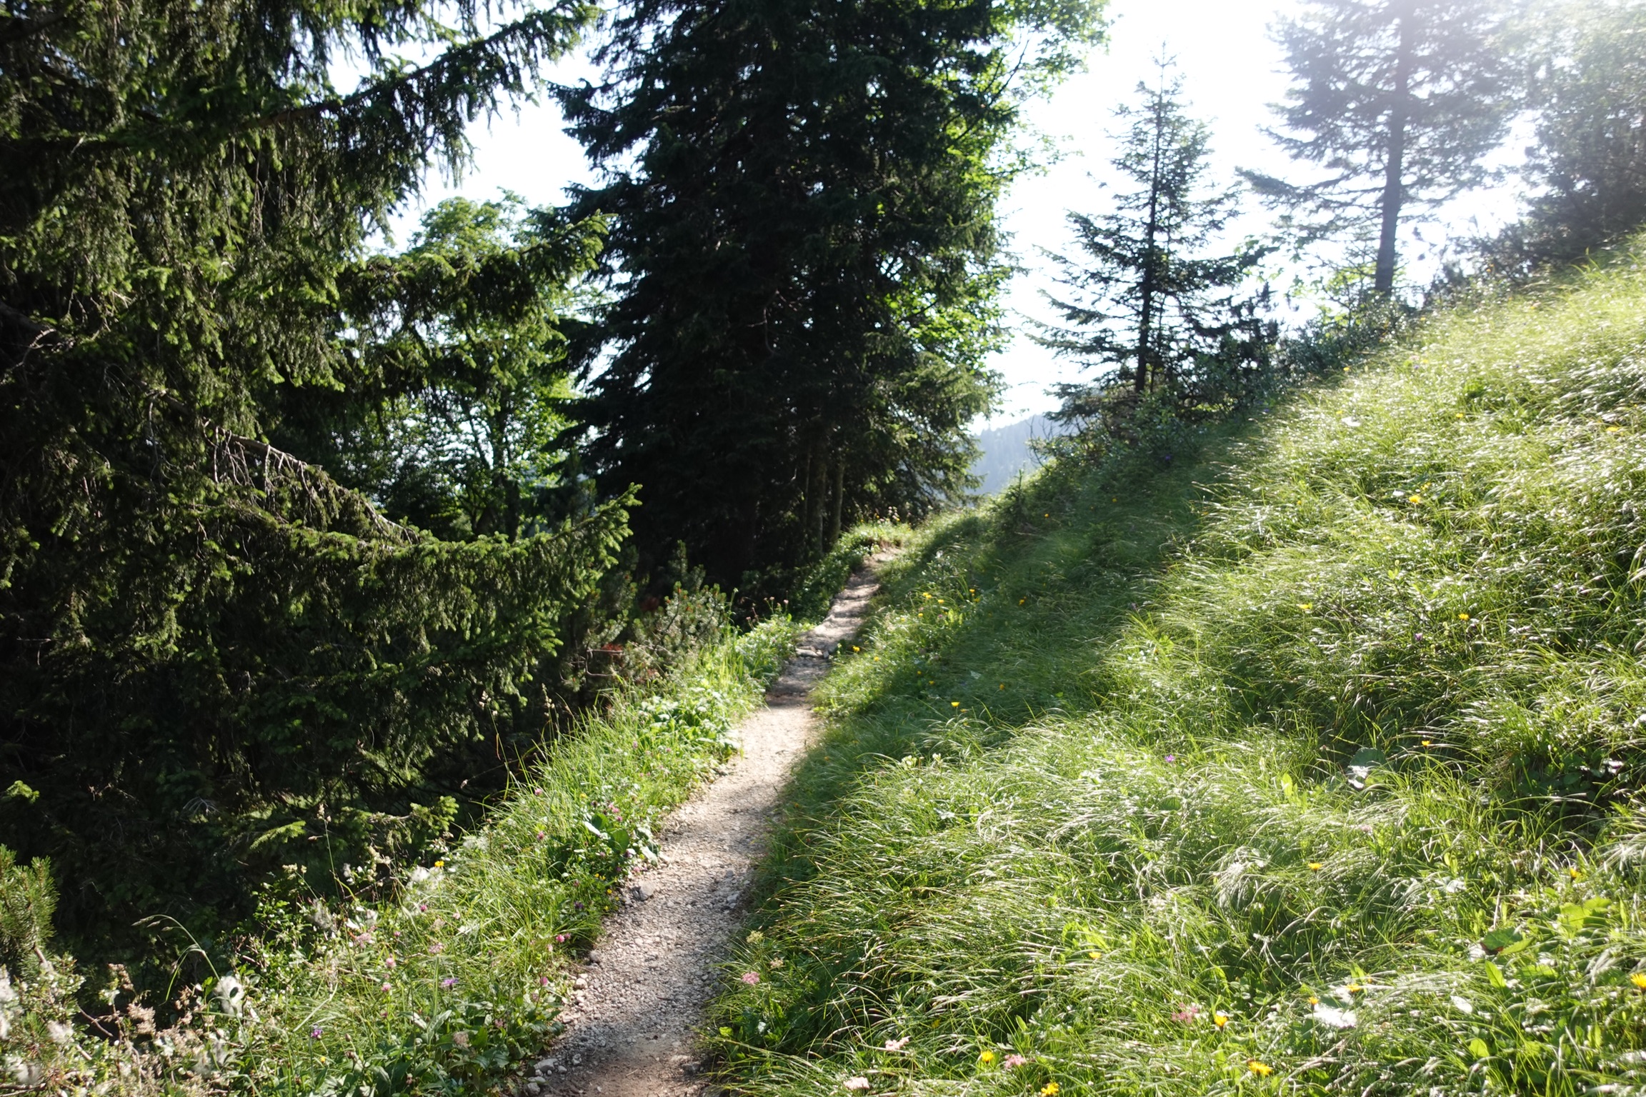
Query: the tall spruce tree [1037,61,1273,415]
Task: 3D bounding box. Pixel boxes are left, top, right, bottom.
[{"bbox_3d":[4.696,-4.343,15.500,3.300,5.100,3.200,2,3,0],"label":"tall spruce tree"}]

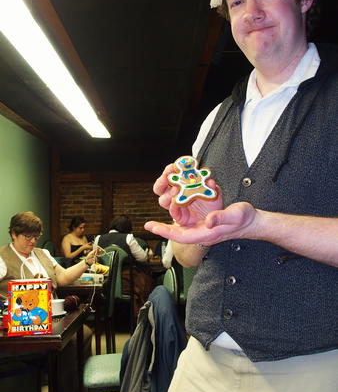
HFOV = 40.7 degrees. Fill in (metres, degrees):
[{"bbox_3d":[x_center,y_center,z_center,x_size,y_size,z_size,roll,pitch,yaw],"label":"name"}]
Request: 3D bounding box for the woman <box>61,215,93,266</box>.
[{"bbox_3d":[-1.020,0.920,5.460,0.780,1.280,0.500,-3,-4,40],"label":"woman"}]

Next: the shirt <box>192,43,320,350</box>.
[{"bbox_3d":[0.220,0.006,0.950,0.560,0.680,0.360,-3,-4,37],"label":"shirt"}]

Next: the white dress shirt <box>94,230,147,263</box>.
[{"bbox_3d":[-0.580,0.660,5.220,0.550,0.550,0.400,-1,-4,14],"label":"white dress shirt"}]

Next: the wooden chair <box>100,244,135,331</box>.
[{"bbox_3d":[-0.605,1.040,5.100,0.450,1.000,0.550,-1,-4,10],"label":"wooden chair"}]

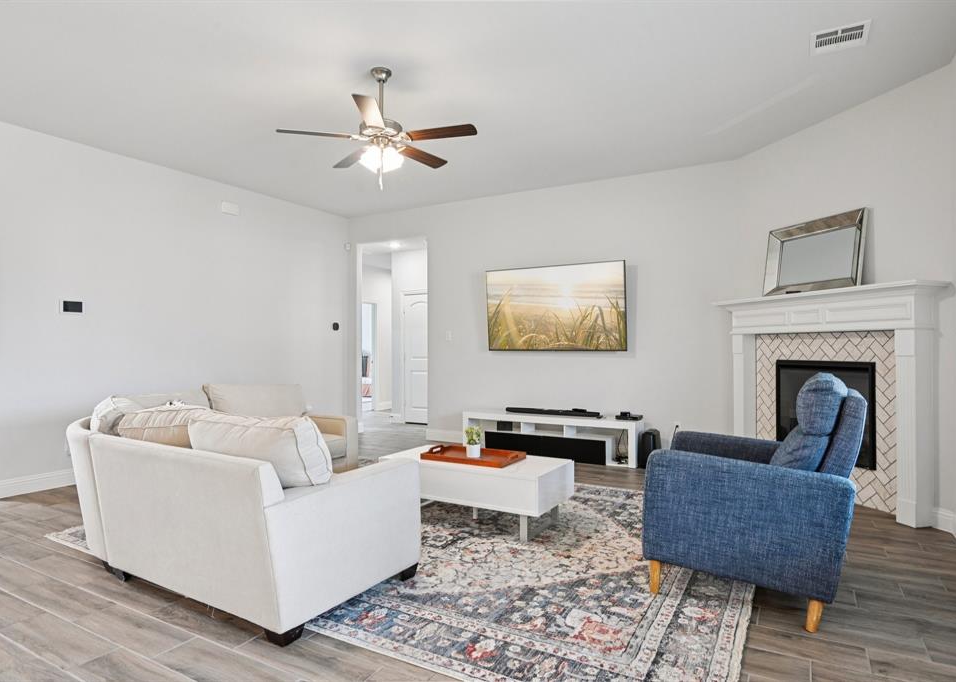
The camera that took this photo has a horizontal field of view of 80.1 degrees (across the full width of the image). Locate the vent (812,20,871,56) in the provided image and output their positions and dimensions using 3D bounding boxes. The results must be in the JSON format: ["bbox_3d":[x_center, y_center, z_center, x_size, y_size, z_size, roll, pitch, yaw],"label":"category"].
[{"bbox_3d":[2.118,-1.761,3.333,0.290,0.025,0.280,0,-1,30],"label":"vent"}]

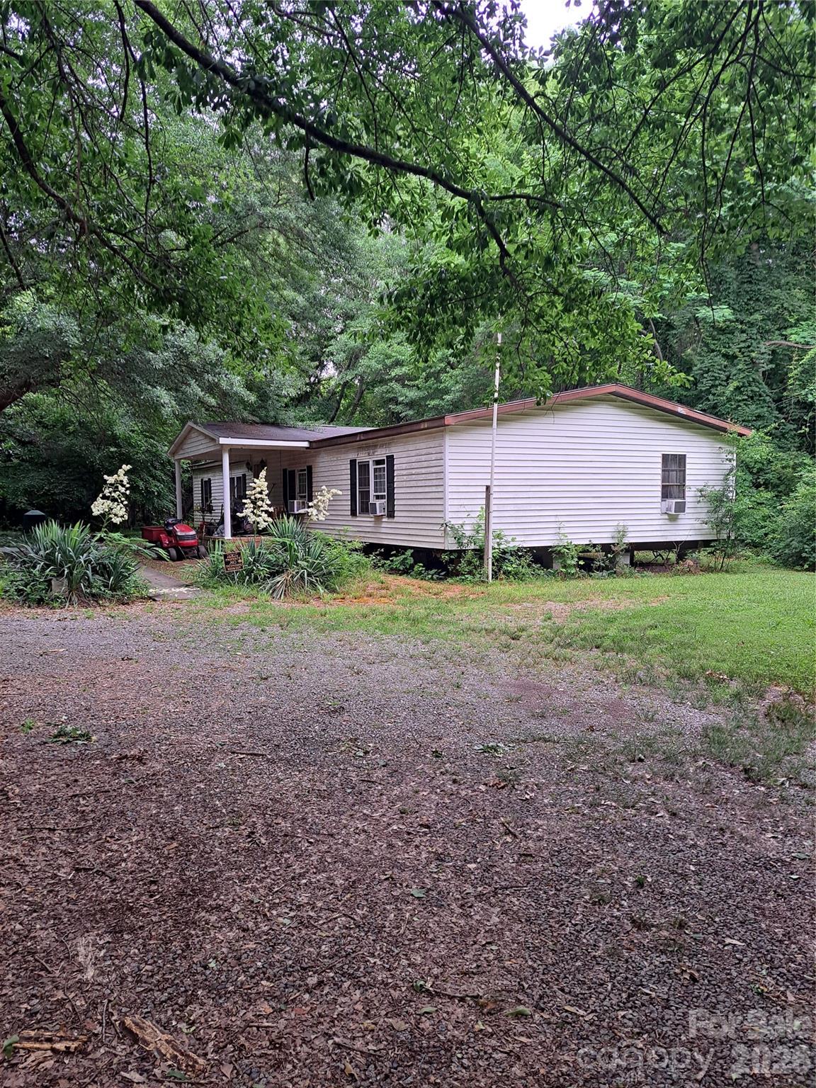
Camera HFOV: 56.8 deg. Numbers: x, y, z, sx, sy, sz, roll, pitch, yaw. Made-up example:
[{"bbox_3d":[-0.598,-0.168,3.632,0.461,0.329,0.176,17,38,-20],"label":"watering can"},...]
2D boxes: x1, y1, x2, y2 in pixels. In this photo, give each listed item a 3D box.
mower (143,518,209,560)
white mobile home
[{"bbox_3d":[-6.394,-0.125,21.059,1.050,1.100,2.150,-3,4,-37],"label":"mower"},{"bbox_3d":[-1.630,-1.982,24.986,10.960,3.759,21.107,-2,4,-28],"label":"white mobile home"}]

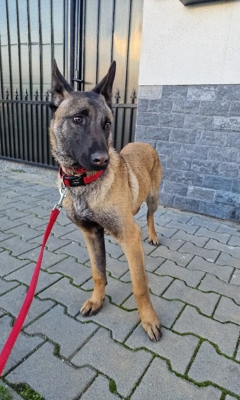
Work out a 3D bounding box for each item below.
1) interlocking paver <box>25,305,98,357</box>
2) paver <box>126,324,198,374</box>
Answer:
[{"bbox_3d":[-0.197,0.455,0.896,0.200,0.060,0.162,13,19,30],"label":"interlocking paver"},{"bbox_3d":[0.137,0.484,0.861,0.198,0.066,0.163,13,19,29],"label":"paver"}]

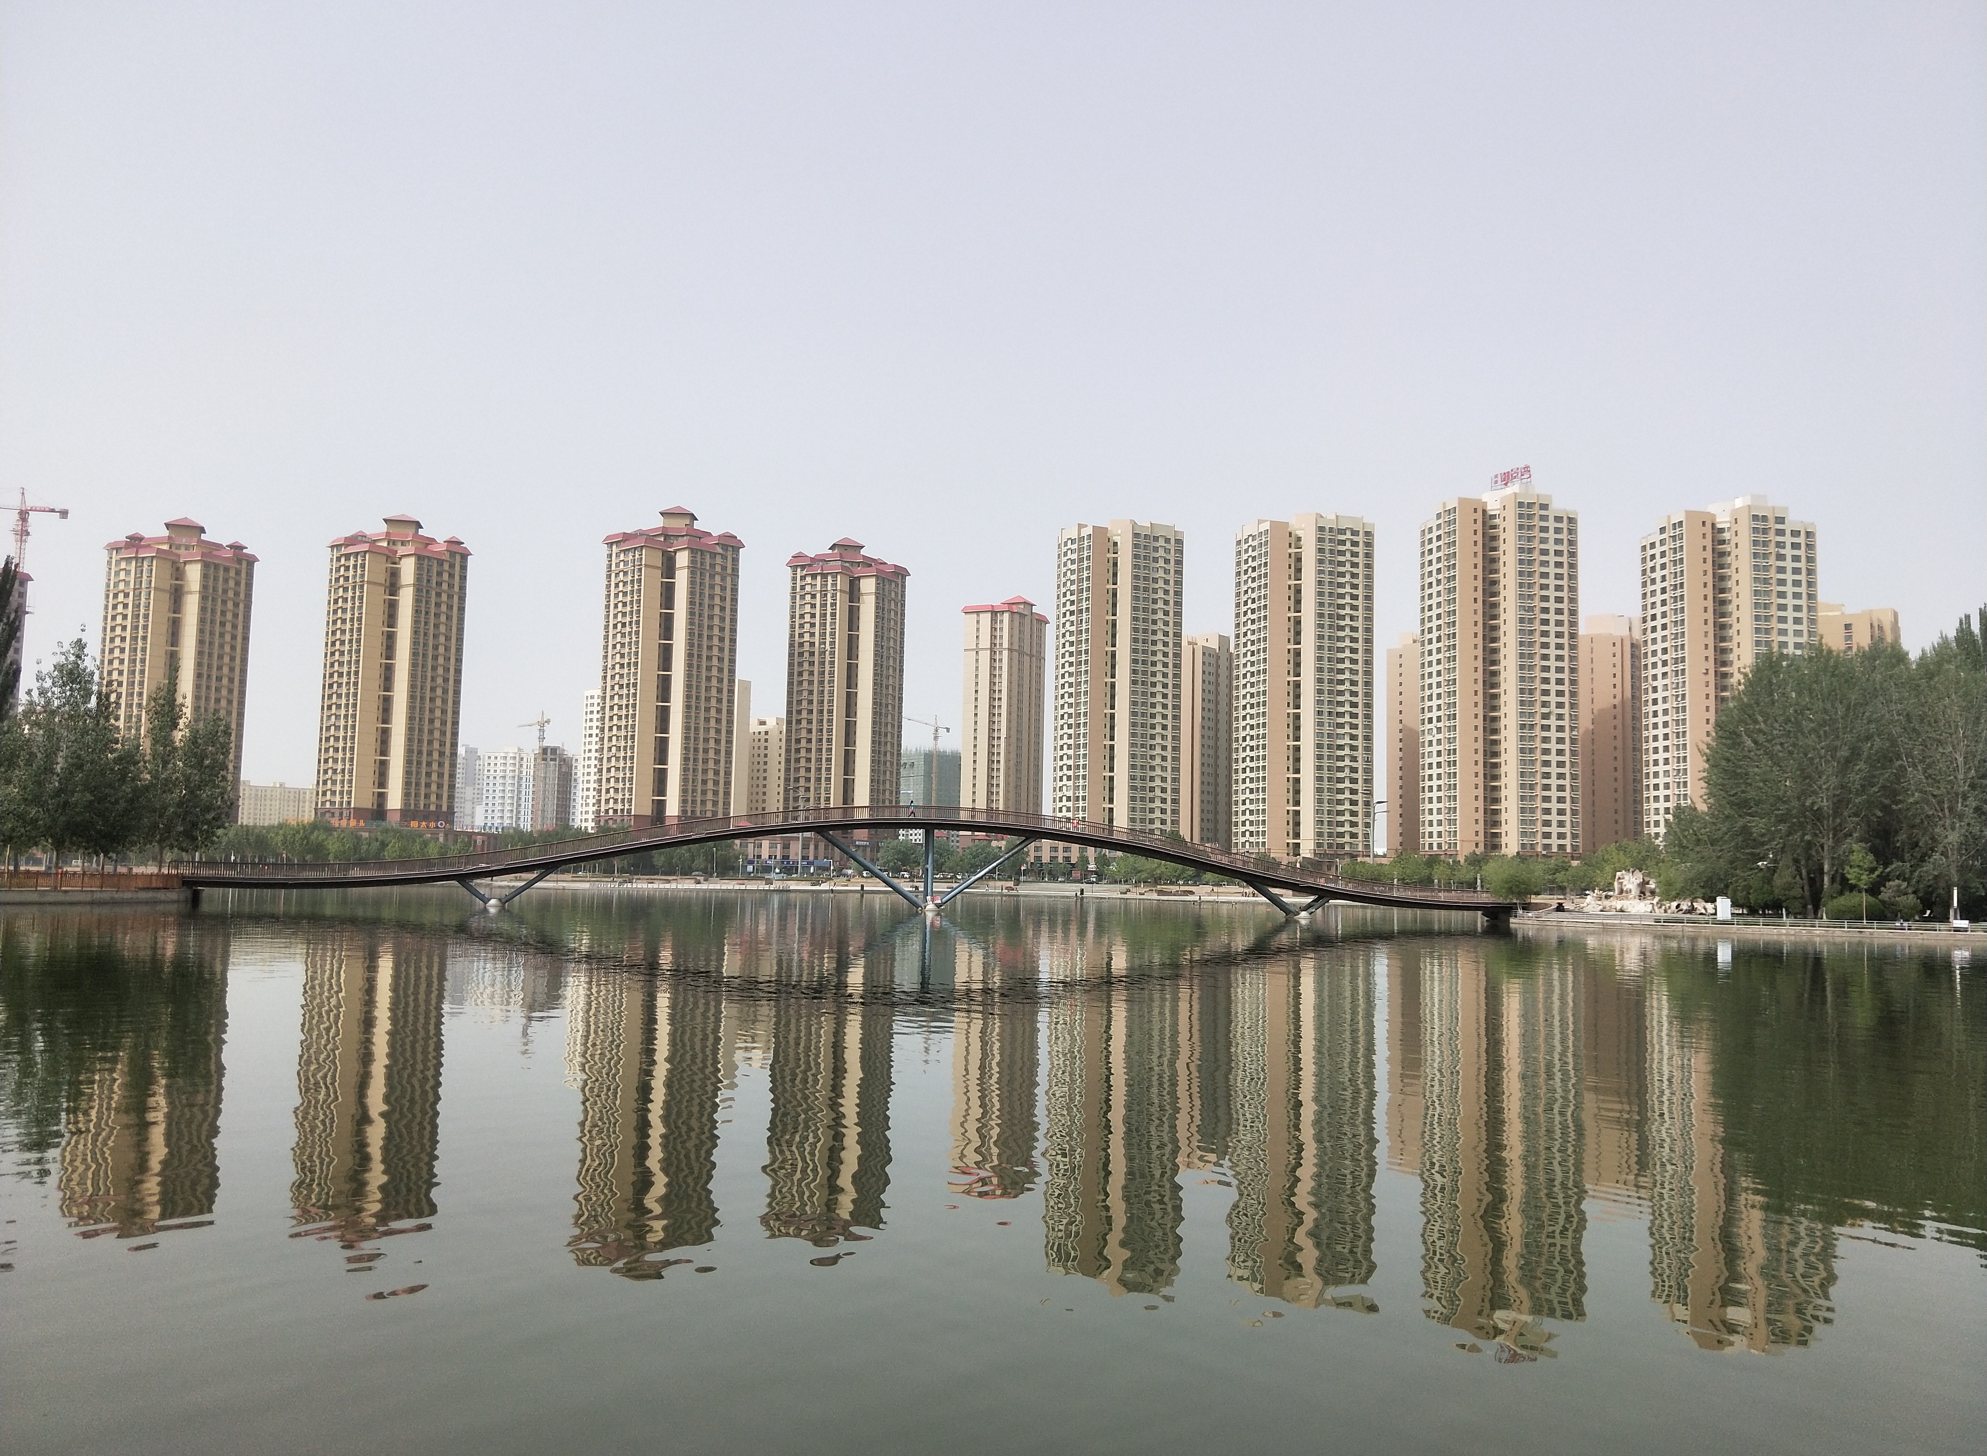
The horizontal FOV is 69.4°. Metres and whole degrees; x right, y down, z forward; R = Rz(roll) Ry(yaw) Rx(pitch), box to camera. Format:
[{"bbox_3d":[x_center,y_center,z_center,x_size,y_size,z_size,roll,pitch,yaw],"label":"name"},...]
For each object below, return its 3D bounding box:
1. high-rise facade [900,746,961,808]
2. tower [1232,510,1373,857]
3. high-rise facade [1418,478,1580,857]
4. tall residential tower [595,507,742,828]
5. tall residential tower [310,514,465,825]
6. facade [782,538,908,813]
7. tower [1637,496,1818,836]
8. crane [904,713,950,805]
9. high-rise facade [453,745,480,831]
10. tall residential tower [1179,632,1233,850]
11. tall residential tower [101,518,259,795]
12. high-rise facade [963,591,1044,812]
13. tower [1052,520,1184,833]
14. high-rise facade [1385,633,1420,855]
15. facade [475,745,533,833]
[{"bbox_3d":[-36.010,45.500,860.470,30.000,64.250,26.000,5,-6,-35],"label":"high-rise facade"},{"bbox_3d":[84.770,-7.480,392.030,28.180,96.990,25.940,3,-6,-16],"label":"tower"},{"bbox_3d":[127.370,-12.030,362.390,28.490,102.450,26.190,2,-5,-12],"label":"high-rise facade"},{"bbox_3d":[-95.100,-13.550,419.550,27.000,103.150,27.000,-3,-6,39],"label":"tall residential tower"},{"bbox_3d":[-170.870,-12.840,407.300,27.000,96.240,27.000,-2,-6,33],"label":"tall residential tower"},{"bbox_3d":[-45.200,-8.110,438.340,26.430,101.130,26.900,-2,-6,29],"label":"facade"},{"bbox_3d":[173.090,-8.760,337.410,27.250,93.320,24.840,2,-5,-9],"label":"tower"},{"bbox_3d":[-41.860,32.260,825.030,3.000,84.250,62.000,-1,-6,27],"label":"crane"},{"bbox_3d":[-325.260,42.310,887.030,18.000,62.280,16.000,5,-6,-35],"label":"high-rise facade"},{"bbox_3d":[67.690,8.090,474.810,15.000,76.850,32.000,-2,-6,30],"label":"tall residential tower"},{"bbox_3d":[-216.060,-11.430,377.940,24.900,89.130,25.660,-1,-6,22],"label":"tall residential tower"},{"bbox_3d":[3.890,1.260,542.550,21.730,103.860,29.030,-1,-6,27],"label":"high-rise facade"},{"bbox_3d":[35.200,-7.380,403.520,26.980,96.760,24.560,4,-6,-28],"label":"tower"},{"bbox_3d":[138.600,8.750,466.880,14.000,77.320,28.000,-2,-6,30],"label":"high-rise facade"},{"bbox_3d":[-215.540,32.970,632.360,19.230,47.740,14.310,-1,-6,24],"label":"facade"}]

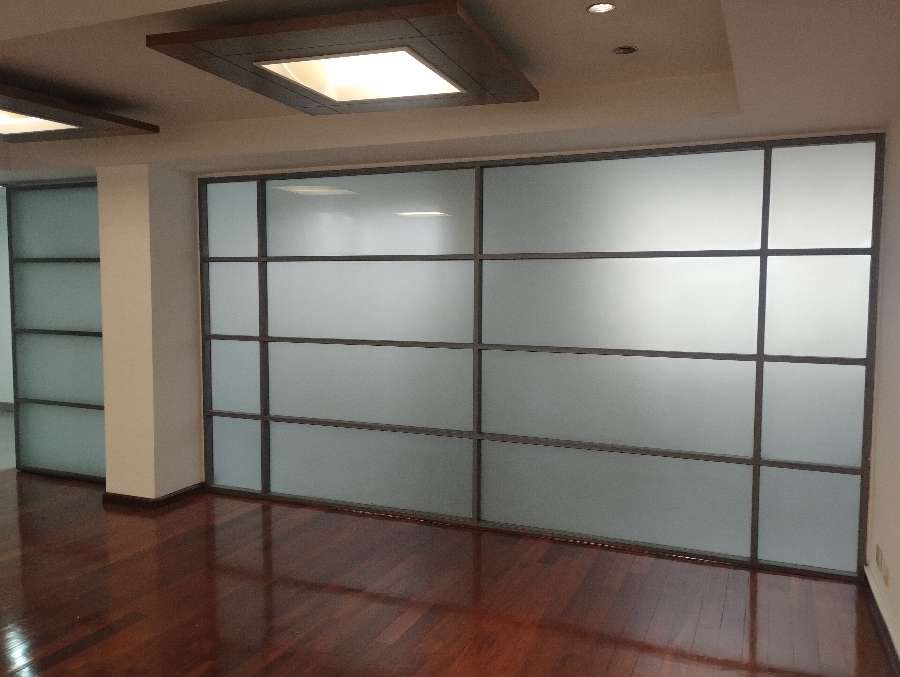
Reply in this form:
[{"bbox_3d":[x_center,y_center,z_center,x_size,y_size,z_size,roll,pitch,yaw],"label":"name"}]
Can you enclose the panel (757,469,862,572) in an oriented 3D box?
[{"bbox_3d":[1.951,0.980,3.971,0.492,0.532,0.038,2,5,23],"label":"panel"}]

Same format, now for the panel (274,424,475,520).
[{"bbox_3d":[-0.569,0.869,4.900,1.563,0.527,0.040,2,5,23],"label":"panel"}]

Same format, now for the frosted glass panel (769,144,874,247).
[{"bbox_3d":[1.901,-0.722,3.735,0.486,0.533,0.040,2,5,23],"label":"frosted glass panel"}]

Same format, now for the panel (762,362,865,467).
[{"bbox_3d":[1.964,0.405,3.952,0.493,0.538,0.040,2,5,23],"label":"panel"}]

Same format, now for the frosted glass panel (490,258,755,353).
[{"bbox_3d":[0.958,-0.205,4.332,1.622,0.539,0.040,2,5,23],"label":"frosted glass panel"}]

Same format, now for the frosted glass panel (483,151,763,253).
[{"bbox_3d":[0.953,-0.777,4.264,1.613,0.537,0.038,2,5,23],"label":"frosted glass panel"}]

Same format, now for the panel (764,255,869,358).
[{"bbox_3d":[1.899,-0.165,3.776,0.486,0.532,0.040,2,5,23],"label":"panel"}]

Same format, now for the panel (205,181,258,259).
[{"bbox_3d":[-1.584,-0.861,5.322,0.446,0.537,0.038,2,5,23],"label":"panel"}]

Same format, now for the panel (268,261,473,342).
[{"bbox_3d":[-0.565,-0.250,4.818,1.563,0.532,0.040,2,5,23],"label":"panel"}]

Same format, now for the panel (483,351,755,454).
[{"bbox_3d":[0.921,0.360,4.230,1.584,0.534,0.040,2,5,23],"label":"panel"}]

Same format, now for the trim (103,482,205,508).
[{"bbox_3d":[-2.202,1.151,5.464,0.463,0.071,0.529,2,5,23],"label":"trim"}]

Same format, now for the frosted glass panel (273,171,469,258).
[{"bbox_3d":[-0.576,-0.832,4.934,1.595,0.541,0.040,2,5,23],"label":"frosted glass panel"}]

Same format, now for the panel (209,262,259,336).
[{"bbox_3d":[-1.592,-0.291,5.402,0.449,0.539,0.040,2,5,23],"label":"panel"}]

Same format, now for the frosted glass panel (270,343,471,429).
[{"bbox_3d":[-0.567,0.308,4.859,1.563,0.534,0.040,2,5,23],"label":"frosted glass panel"}]

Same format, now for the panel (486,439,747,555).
[{"bbox_3d":[0.919,0.920,4.271,1.584,0.527,0.040,2,5,23],"label":"panel"}]

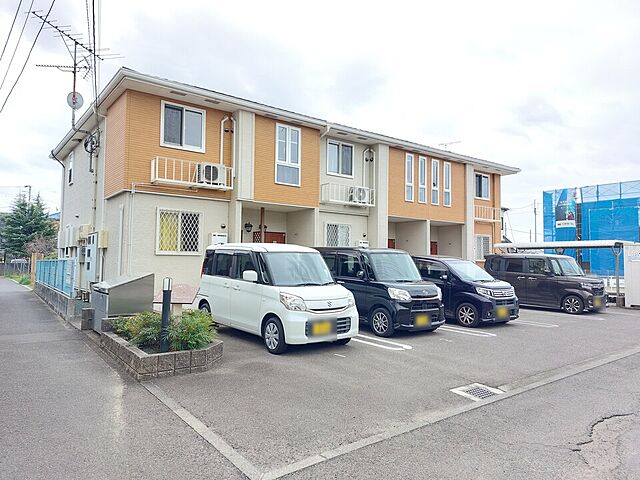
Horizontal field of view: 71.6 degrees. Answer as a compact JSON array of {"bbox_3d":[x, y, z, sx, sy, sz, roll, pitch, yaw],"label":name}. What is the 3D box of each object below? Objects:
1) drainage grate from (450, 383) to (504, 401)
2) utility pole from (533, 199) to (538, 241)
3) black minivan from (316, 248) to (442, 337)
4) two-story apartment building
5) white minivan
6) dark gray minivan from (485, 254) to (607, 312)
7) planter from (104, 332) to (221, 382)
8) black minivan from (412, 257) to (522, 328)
[{"bbox_3d":[1.760,1.716,4.986,0.550,0.040,0.400,3,-3,-38],"label":"drainage grate"},{"bbox_3d":[26.126,-0.632,54.101,0.300,9.300,0.300,3,-3,-38],"label":"utility pole"},{"bbox_3d":[1.172,1.058,9.946,1.480,1.750,3.400,2,-3,-34],"label":"black minivan"},{"bbox_3d":[-0.879,-1.006,20.544,18.400,6.700,11.000,3,-3,-38],"label":"two-story apartment building"},{"bbox_3d":[-0.901,0.922,8.099,1.480,1.735,3.400,3,-3,-40],"label":"white minivan"},{"bbox_3d":[7.204,1.327,14.341,1.480,1.790,3.400,3,-3,-40],"label":"dark gray minivan"},{"bbox_3d":[-2.301,1.579,6.531,1.420,0.300,2.400,3,-3,-38],"label":"planter"},{"bbox_3d":[3.295,1.219,11.381,1.480,1.630,3.400,2,-3,-34],"label":"black minivan"}]

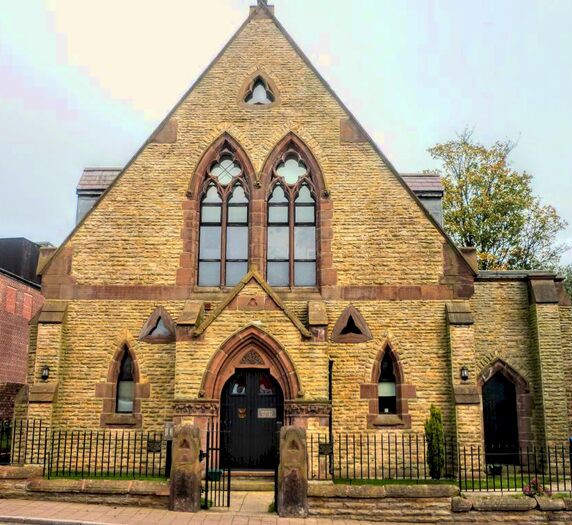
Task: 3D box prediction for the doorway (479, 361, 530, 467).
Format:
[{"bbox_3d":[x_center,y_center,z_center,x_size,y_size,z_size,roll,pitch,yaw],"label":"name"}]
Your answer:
[{"bbox_3d":[6.232,4.271,19.181,1.540,2.979,0.400,0,-12,0],"label":"doorway"}]

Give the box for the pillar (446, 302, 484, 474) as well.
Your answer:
[{"bbox_3d":[4.456,3.068,16.760,0.586,4.308,0.780,0,-11,1],"label":"pillar"}]

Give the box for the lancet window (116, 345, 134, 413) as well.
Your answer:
[{"bbox_3d":[-4.195,3.054,17.537,0.481,1.779,0.150,0,-11,1],"label":"lancet window"}]

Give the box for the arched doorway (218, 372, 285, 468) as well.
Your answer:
[{"bbox_3d":[-0.785,3.556,15.192,1.411,2.261,0.120,0,-12,0],"label":"arched doorway"}]

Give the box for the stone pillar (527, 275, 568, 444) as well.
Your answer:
[{"bbox_3d":[7.075,2.912,18.231,0.637,5.140,0.760,0,-11,1],"label":"stone pillar"}]

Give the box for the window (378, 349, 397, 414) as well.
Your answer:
[{"bbox_3d":[2.610,3.071,17.407,0.518,1.738,0.170,0,-11,1],"label":"window"}]

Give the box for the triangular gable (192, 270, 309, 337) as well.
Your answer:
[{"bbox_3d":[-0.765,0.960,15.395,2.742,1.615,0.450,0,-12,0],"label":"triangular gable"}]

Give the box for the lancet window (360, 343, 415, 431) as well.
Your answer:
[{"bbox_3d":[2.812,3.364,18.477,1.489,2.387,0.250,0,-10,0],"label":"lancet window"}]

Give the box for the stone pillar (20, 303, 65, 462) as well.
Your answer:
[{"bbox_3d":[-6.015,2.991,16.954,0.636,4.132,0.780,0,-11,1],"label":"stone pillar"}]

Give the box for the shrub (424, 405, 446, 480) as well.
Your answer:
[{"bbox_3d":[3.574,4.287,15.954,0.526,1.745,0.520,0,-12,0],"label":"shrub"}]

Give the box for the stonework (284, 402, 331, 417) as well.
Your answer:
[{"bbox_3d":[0.526,3.479,15.872,1.092,0.344,0.400,0,-11,1],"label":"stonework"}]

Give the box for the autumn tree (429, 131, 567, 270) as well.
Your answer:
[{"bbox_3d":[9.298,0.960,28.440,6.800,13.800,6.600,0,-12,0],"label":"autumn tree"}]

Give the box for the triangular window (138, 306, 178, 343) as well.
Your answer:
[{"bbox_3d":[-3.471,1.686,18.423,1.166,1.047,0.200,0,-11,1],"label":"triangular window"}]

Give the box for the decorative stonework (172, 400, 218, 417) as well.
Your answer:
[{"bbox_3d":[-2.111,3.477,15.918,1.098,0.368,0.400,0,-11,1],"label":"decorative stonework"}]

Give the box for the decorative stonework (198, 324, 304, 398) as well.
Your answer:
[{"bbox_3d":[-0.779,2.279,15.212,2.302,1.700,0.400,0,-12,0],"label":"decorative stonework"}]

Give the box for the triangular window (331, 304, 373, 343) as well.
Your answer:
[{"bbox_3d":[1.750,1.619,17.636,1.052,1.003,0.250,0,-12,0],"label":"triangular window"}]

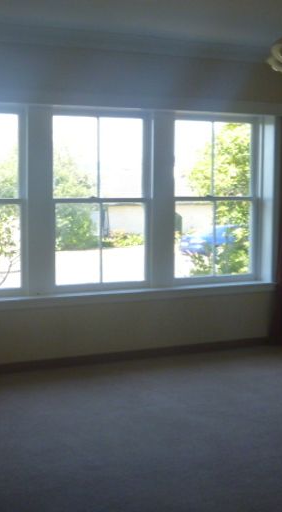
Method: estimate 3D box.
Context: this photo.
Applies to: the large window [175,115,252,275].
[{"bbox_3d":[0.688,-0.527,6.993,0.867,1.464,0.061,-3,6,-26],"label":"large window"}]

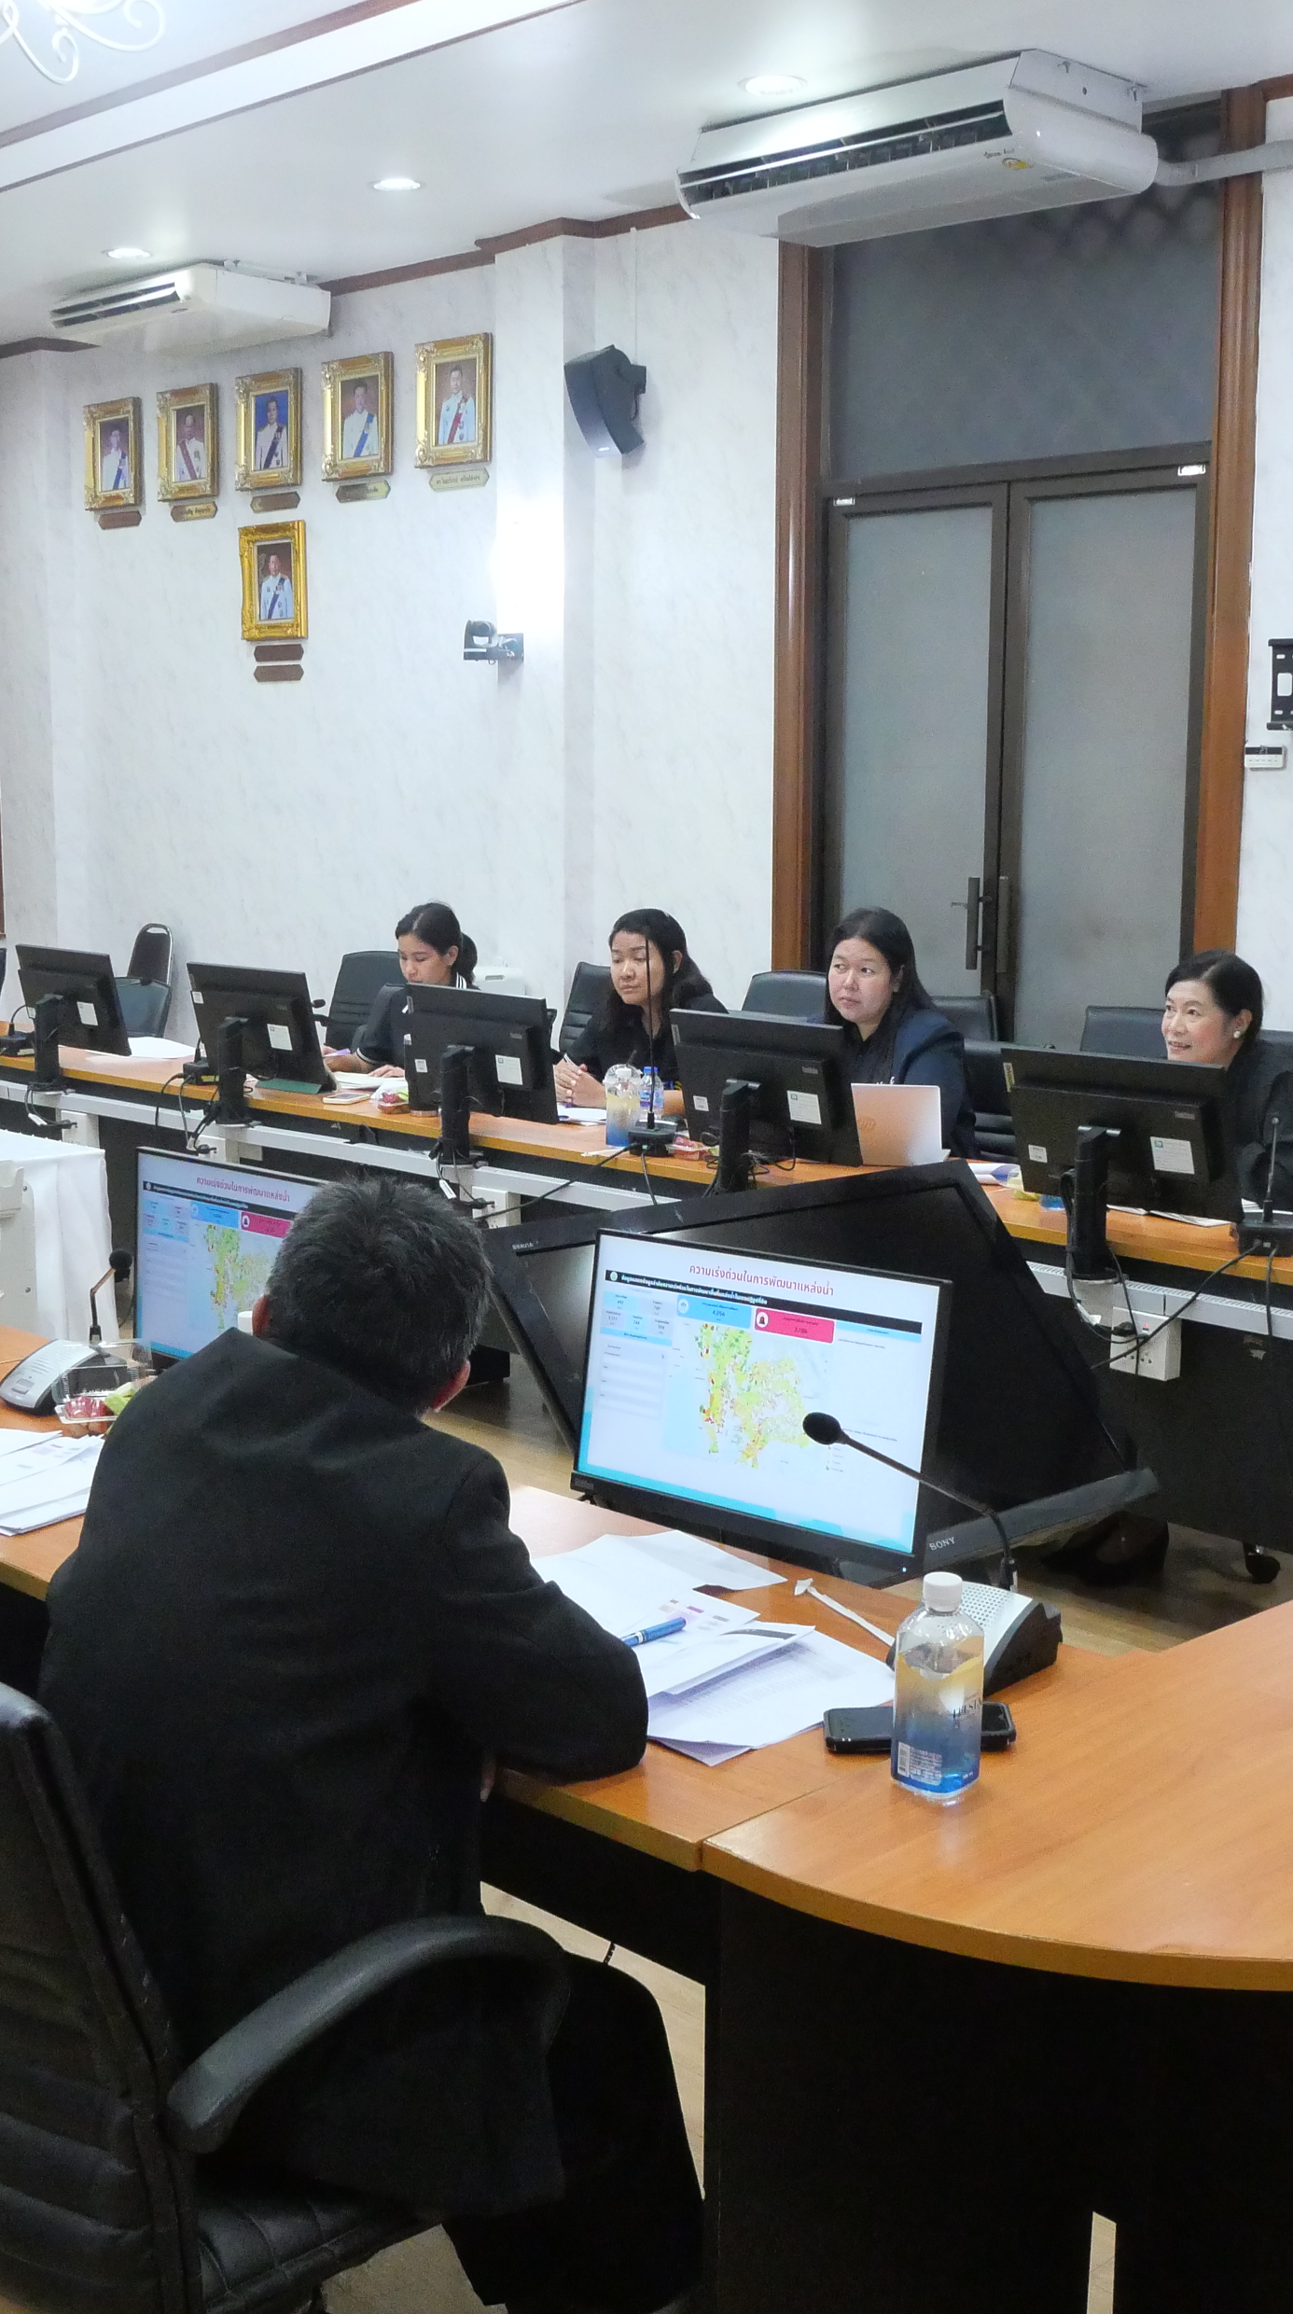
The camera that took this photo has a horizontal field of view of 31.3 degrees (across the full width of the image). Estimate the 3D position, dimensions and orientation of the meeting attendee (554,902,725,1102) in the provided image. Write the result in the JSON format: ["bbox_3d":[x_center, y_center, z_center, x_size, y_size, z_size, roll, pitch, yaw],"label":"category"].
[{"bbox_3d":[0.008,0.009,5.530,0.680,1.220,0.520,-8,12,-36],"label":"meeting attendee"}]

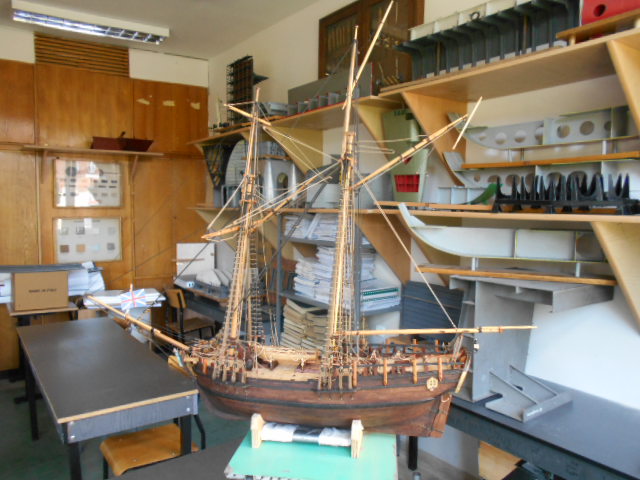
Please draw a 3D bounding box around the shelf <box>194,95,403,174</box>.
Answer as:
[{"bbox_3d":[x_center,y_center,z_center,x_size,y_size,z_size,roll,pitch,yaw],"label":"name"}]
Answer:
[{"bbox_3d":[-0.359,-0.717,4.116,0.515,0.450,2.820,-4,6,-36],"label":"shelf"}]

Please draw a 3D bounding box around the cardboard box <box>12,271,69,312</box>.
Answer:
[{"bbox_3d":[-2.572,0.452,4.414,0.410,0.330,0.280,-4,6,-36],"label":"cardboard box"}]

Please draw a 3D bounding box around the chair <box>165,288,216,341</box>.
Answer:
[{"bbox_3d":[-1.321,0.919,4.918,0.410,0.820,0.440,4,6,41],"label":"chair"}]

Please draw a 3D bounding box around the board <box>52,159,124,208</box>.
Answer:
[{"bbox_3d":[-2.406,-0.589,5.020,0.640,0.500,0.030,-4,6,-36],"label":"board"}]

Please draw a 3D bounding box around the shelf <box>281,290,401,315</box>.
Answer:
[{"bbox_3d":[0.116,0.454,3.666,0.410,0.036,0.960,-4,6,-36],"label":"shelf"}]

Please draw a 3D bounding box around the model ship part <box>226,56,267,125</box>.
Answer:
[{"bbox_3d":[-0.665,-1.298,4.312,0.180,0.520,0.500,-4,6,-36],"label":"model ship part"}]

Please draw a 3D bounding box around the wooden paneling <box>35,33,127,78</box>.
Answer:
[{"bbox_3d":[-2.399,-1.881,4.914,0.890,0.295,0.040,-4,6,-36],"label":"wooden paneling"}]

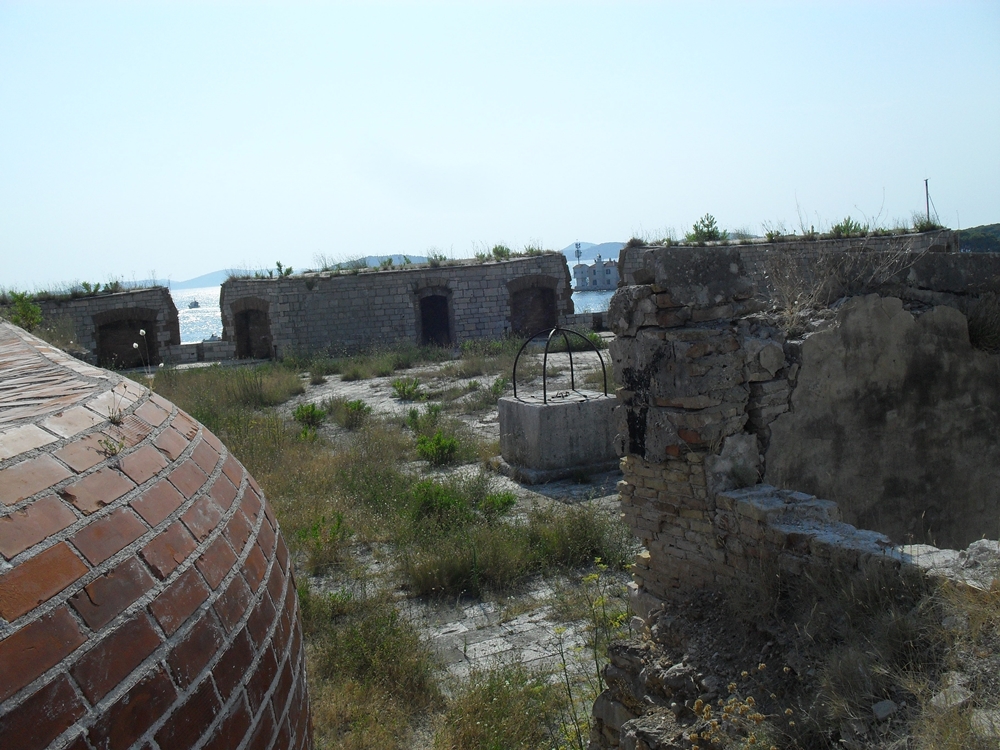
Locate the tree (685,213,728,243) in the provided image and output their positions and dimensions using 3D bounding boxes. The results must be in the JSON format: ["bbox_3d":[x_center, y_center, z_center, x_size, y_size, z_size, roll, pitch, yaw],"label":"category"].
[{"bbox_3d":[7.863,-5.616,38.500,1.600,1.100,1.400,-3,6,12],"label":"tree"}]

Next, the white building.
[{"bbox_3d":[31.985,-33.617,330.000,16.500,12.200,11.000,-3,6,6],"label":"white building"}]

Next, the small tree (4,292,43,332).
[{"bbox_3d":[-9.425,-1.236,20.000,0.780,0.800,0.720,-7,7,-25],"label":"small tree"}]

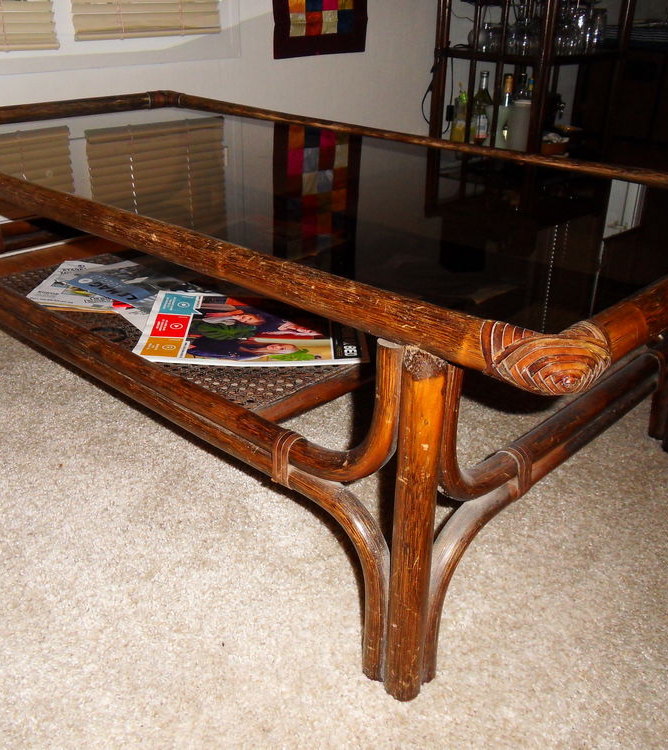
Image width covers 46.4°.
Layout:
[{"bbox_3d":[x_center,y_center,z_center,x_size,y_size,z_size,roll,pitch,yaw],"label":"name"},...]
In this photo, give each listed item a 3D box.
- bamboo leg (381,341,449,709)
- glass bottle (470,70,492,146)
[{"bbox_3d":[0.076,0.156,0.737,0.043,0.393,0.043,1,25,-1],"label":"bamboo leg"},{"bbox_3d":[0.641,-1.153,3.380,0.077,0.305,0.077,1,25,0],"label":"glass bottle"}]

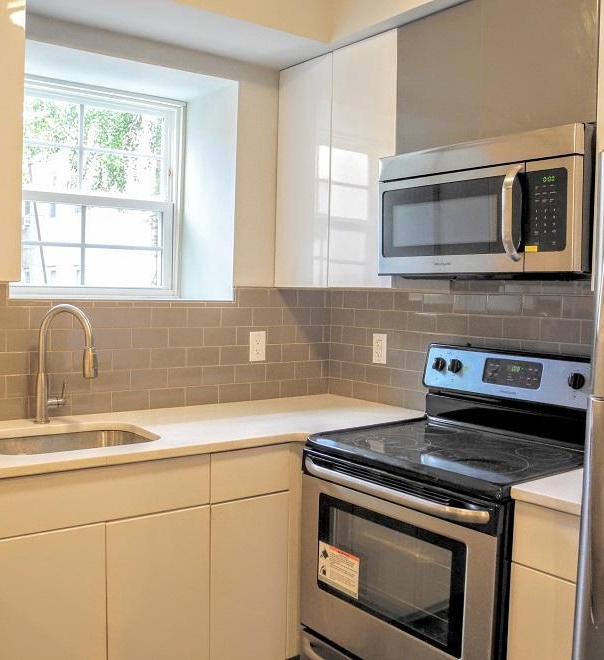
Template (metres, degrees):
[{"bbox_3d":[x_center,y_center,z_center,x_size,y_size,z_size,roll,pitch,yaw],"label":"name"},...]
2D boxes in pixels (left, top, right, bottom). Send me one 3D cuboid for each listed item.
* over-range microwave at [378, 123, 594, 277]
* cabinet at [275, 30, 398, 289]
[{"bbox_3d":[0.646,-0.370,2.238,0.410,0.408,0.763,-1,3,-39],"label":"over-range microwave"},{"bbox_3d":[0.234,-0.622,2.823,0.321,0.917,0.688,-1,3,-39],"label":"cabinet"}]

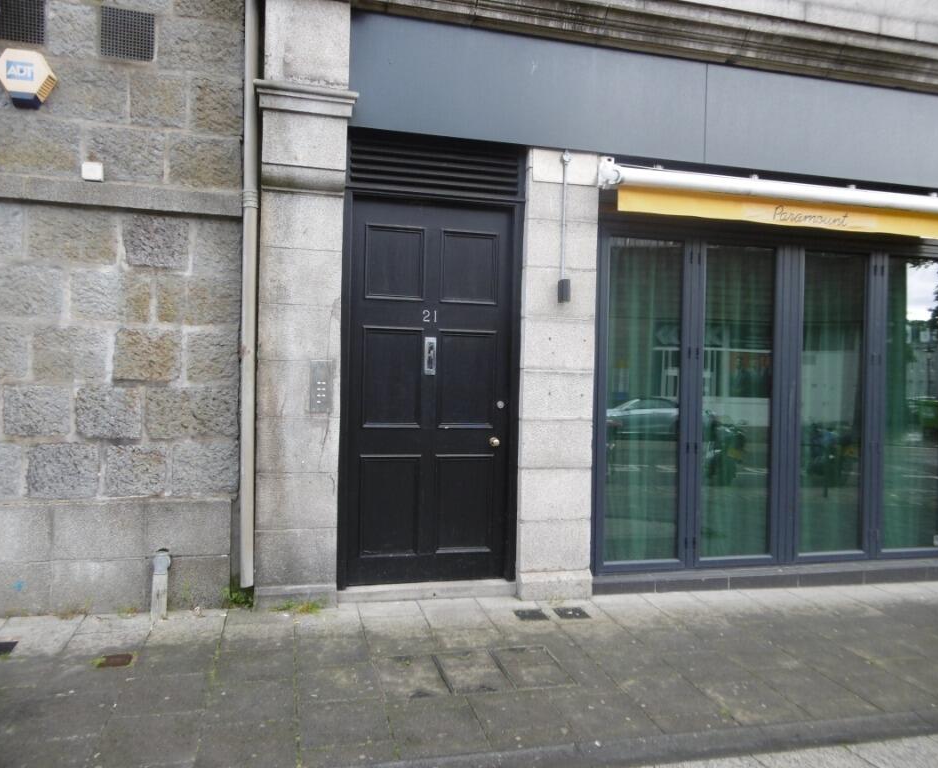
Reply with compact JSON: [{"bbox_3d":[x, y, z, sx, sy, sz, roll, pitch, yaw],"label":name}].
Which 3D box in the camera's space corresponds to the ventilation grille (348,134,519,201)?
[{"bbox_3d":[-0.227,-1.489,4.833,1.157,0.359,0.070,1,0,-13],"label":"ventilation grille"}]

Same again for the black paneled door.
[{"bbox_3d":[-0.263,0.060,4.905,1.142,2.611,0.060,1,0,-13],"label":"black paneled door"}]

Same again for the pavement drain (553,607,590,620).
[{"bbox_3d":[0.665,1.501,4.606,0.192,0.029,0.214,1,0,-13],"label":"pavement drain"}]

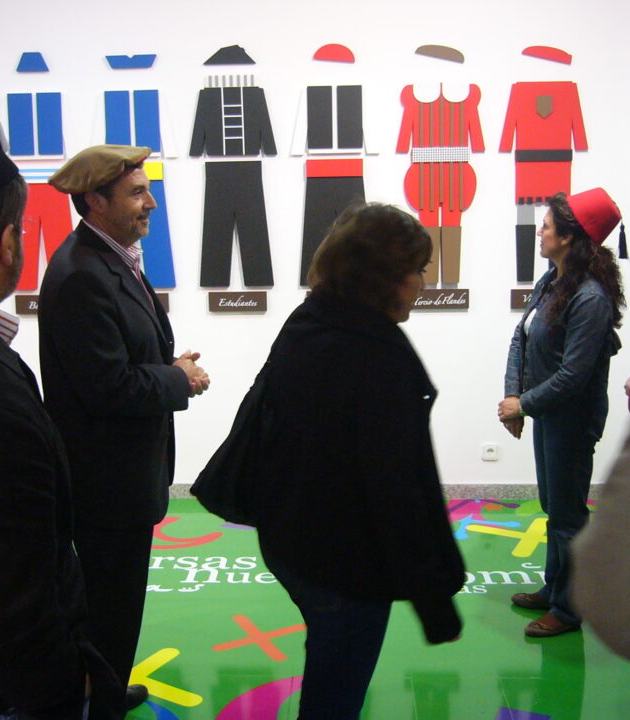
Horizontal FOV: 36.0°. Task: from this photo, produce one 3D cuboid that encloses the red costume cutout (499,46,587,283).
[{"bbox_3d":[1.172,-0.906,4.975,0.449,1.019,0.030,0,9,3],"label":"red costume cutout"}]

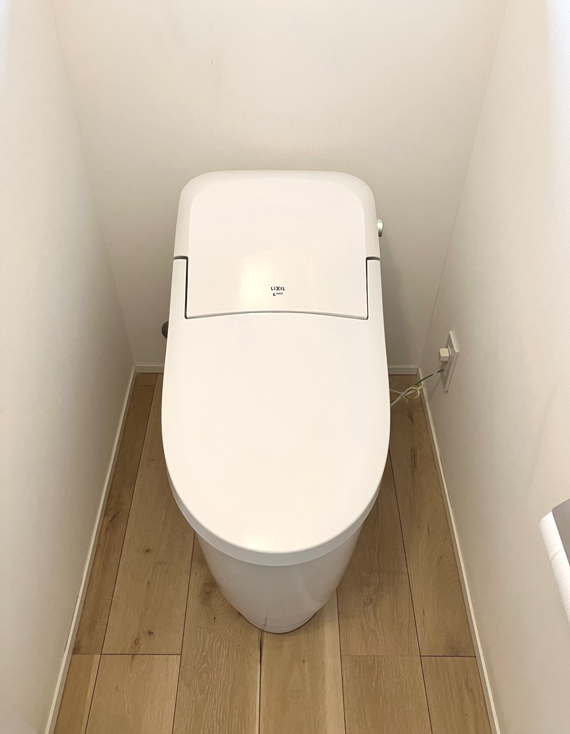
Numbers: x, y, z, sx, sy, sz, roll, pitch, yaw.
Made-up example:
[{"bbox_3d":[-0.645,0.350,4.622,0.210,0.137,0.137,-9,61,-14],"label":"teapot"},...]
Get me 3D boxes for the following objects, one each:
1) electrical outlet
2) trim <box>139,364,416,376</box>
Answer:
[{"bbox_3d":[0.368,-0.010,1.380,0.010,0.120,0.070,0,45,0],"label":"electrical outlet"},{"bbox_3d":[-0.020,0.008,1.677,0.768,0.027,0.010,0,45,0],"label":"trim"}]

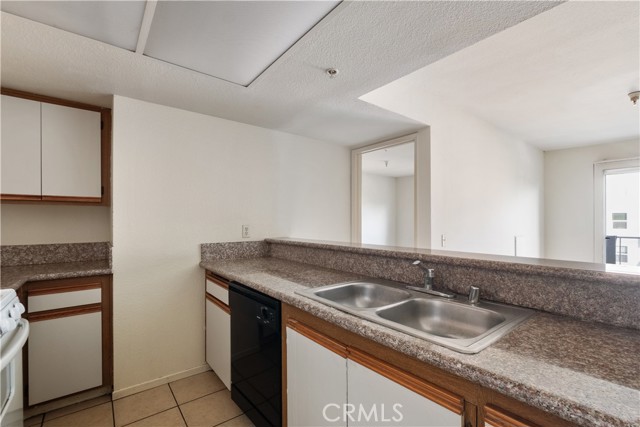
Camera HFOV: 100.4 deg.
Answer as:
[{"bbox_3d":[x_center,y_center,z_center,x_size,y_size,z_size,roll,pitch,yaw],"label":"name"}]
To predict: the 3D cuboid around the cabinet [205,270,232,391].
[{"bbox_3d":[-0.556,0.853,2.232,0.600,0.765,0.565,1,-2,-40],"label":"cabinet"}]

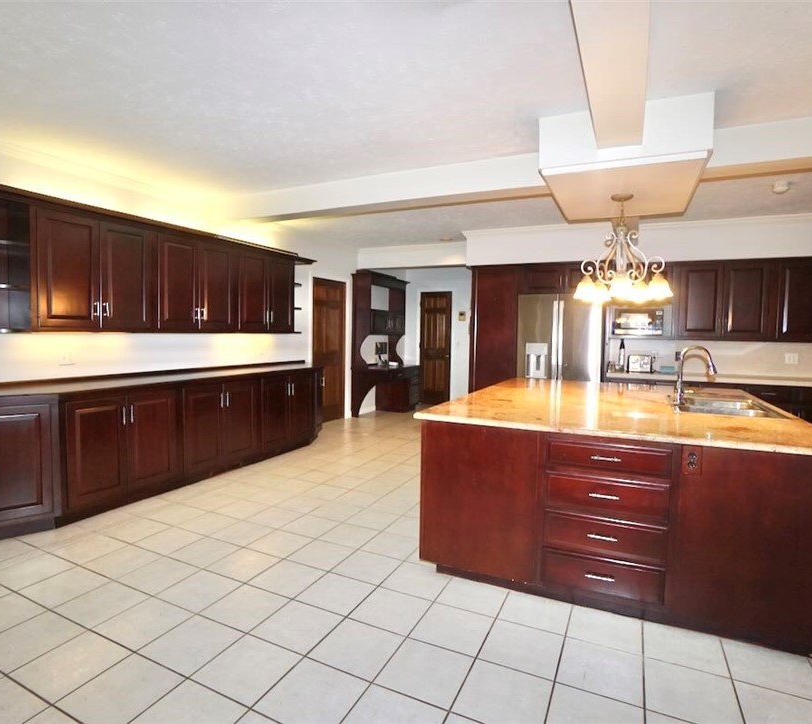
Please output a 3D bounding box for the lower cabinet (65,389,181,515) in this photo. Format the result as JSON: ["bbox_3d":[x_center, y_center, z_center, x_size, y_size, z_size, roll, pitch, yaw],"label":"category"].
[{"bbox_3d":[-2.333,0.602,3.499,0.590,0.780,0.890,2,3,24],"label":"lower cabinet"}]

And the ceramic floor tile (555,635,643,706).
[{"bbox_3d":[0.773,1.220,1.791,0.305,0.010,0.305,2,3,25],"label":"ceramic floor tile"}]

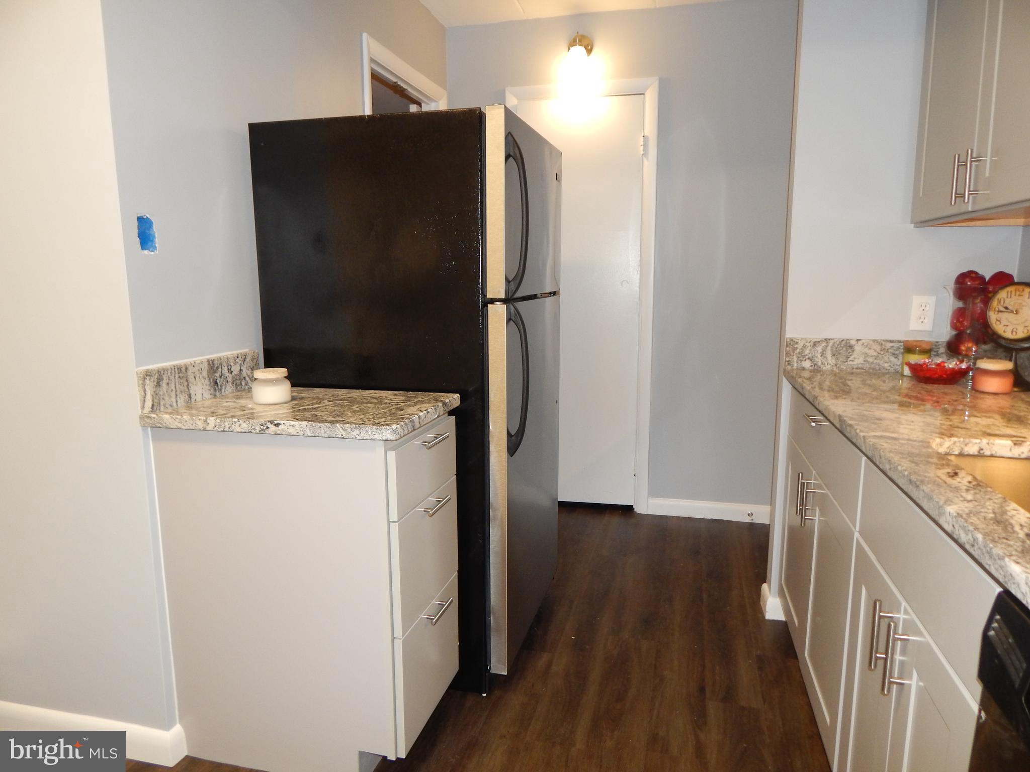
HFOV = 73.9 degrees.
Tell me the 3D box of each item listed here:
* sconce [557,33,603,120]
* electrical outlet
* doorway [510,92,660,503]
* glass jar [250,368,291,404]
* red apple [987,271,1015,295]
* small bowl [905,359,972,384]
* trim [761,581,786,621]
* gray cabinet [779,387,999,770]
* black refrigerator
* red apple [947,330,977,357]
[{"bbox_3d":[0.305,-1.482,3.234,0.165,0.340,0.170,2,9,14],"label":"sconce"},{"bbox_3d":[1.312,-0.233,2.201,0.070,0.114,0.010,2,9,14],"label":"electrical outlet"},{"bbox_3d":[0.333,-0.414,3.522,0.740,2.150,0.130,2,9,14],"label":"doorway"},{"bbox_3d":[-0.620,-0.002,1.739,0.112,0.078,0.112,0,9,0],"label":"glass jar"},{"bbox_3d":[1.432,-0.302,2.015,0.078,0.075,0.078,2,9,14],"label":"red apple"},{"bbox_3d":[1.238,-0.042,2.004,0.175,0.062,0.175,2,9,14],"label":"small bowl"},{"bbox_3d":[0.953,0.782,2.519,0.065,0.085,0.155,2,9,14],"label":"trim"},{"bbox_3d":[1.058,0.534,1.543,0.640,0.870,1.610,2,9,14],"label":"gray cabinet"},{"bbox_3d":[-0.277,0.031,2.303,0.785,1.645,0.730,2,9,14],"label":"black refrigerator"},{"bbox_3d":[1.329,-0.124,2.036,0.080,0.078,0.080,2,9,14],"label":"red apple"}]

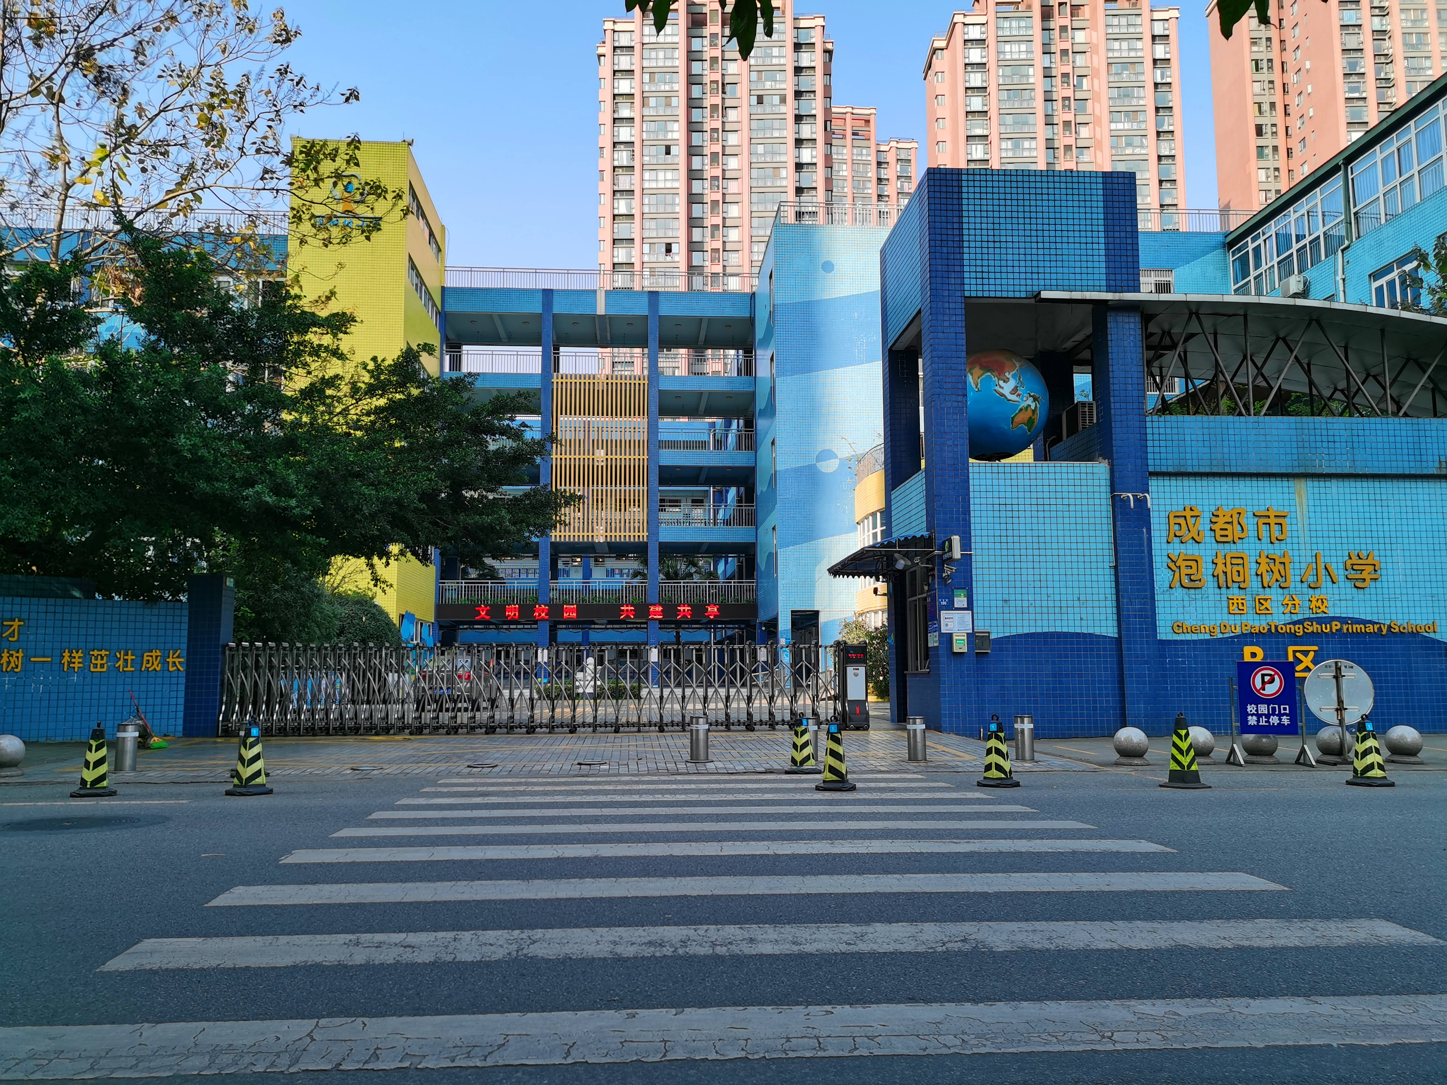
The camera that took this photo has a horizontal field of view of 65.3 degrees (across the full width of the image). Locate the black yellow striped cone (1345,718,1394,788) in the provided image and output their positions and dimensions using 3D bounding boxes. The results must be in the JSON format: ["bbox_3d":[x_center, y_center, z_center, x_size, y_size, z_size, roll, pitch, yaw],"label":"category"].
[{"bbox_3d":[6.047,1.929,10.587,0.390,0.680,0.390,-4,-7,29],"label":"black yellow striped cone"}]

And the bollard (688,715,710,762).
[{"bbox_3d":[-0.304,2.422,13.930,0.235,0.555,0.235,0,-6,-1],"label":"bollard"}]

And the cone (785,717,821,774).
[{"bbox_3d":[0.887,2.212,12.537,0.390,0.680,0.390,-1,-6,4],"label":"cone"}]

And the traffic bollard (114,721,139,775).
[{"bbox_3d":[-6.965,2.371,13.180,0.235,0.555,0.235,3,-7,-27],"label":"traffic bollard"}]

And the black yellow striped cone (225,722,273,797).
[{"bbox_3d":[-4.414,1.997,10.537,0.390,0.680,0.390,4,-7,-32],"label":"black yellow striped cone"}]

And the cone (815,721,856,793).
[{"bbox_3d":[1.046,1.968,10.587,0.390,0.680,0.390,-1,-6,5],"label":"cone"}]

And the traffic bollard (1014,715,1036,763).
[{"bbox_3d":[3.682,2.382,13.830,0.235,0.555,0.235,-2,-6,15],"label":"traffic bollard"}]

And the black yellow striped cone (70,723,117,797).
[{"bbox_3d":[-5.801,1.983,10.437,0.390,0.690,0.390,3,-7,-29],"label":"black yellow striped cone"}]

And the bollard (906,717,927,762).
[{"bbox_3d":[2.386,2.401,13.930,0.235,0.555,0.235,-1,-6,9],"label":"bollard"}]

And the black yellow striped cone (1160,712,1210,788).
[{"bbox_3d":[4.294,1.929,10.538,0.340,0.700,0.340,3,-7,-32],"label":"black yellow striped cone"}]

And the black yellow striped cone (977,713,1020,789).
[{"bbox_3d":[2.583,1.950,10.637,0.390,0.680,0.390,-2,-6,13],"label":"black yellow striped cone"}]

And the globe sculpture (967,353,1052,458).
[{"bbox_3d":[4.690,-2.379,19.600,1.900,1.900,1.900,-2,-6,14],"label":"globe sculpture"}]

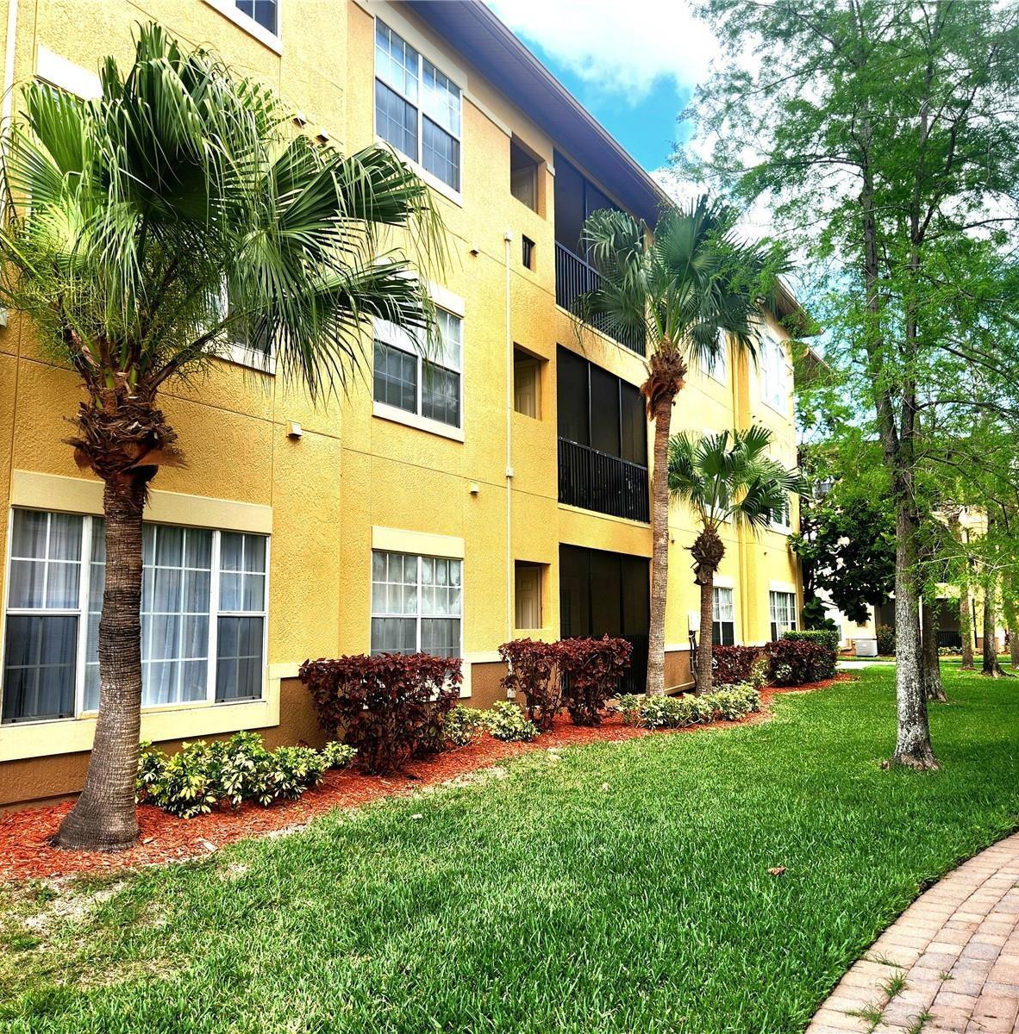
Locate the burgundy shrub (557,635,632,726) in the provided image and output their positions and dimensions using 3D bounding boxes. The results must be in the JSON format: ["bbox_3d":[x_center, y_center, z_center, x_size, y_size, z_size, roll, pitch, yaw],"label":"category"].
[{"bbox_3d":[1.214,2.292,12.987,0.950,1.200,1.050,-5,-8,31],"label":"burgundy shrub"}]

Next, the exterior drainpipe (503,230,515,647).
[{"bbox_3d":[0.032,-0.828,13.118,0.100,6.943,0.110,-5,-8,31],"label":"exterior drainpipe"}]

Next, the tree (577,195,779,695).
[{"bbox_3d":[2.881,-1.173,15.416,3.200,8.647,3.200,-5,-8,31],"label":"tree"}]

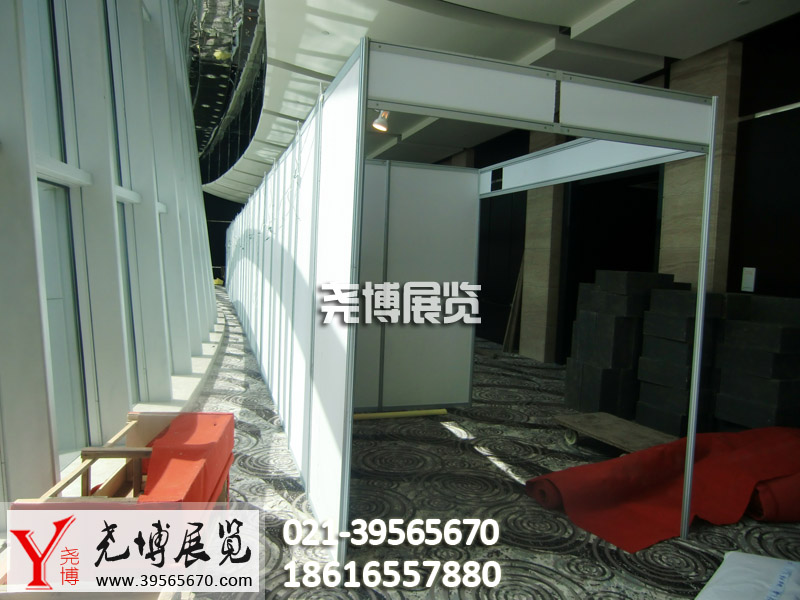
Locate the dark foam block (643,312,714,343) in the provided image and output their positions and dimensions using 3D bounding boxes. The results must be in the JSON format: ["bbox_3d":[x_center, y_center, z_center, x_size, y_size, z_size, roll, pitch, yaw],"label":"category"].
[{"bbox_3d":[2.648,0.250,5.307,0.315,0.221,0.507,0,5,-22],"label":"dark foam block"}]

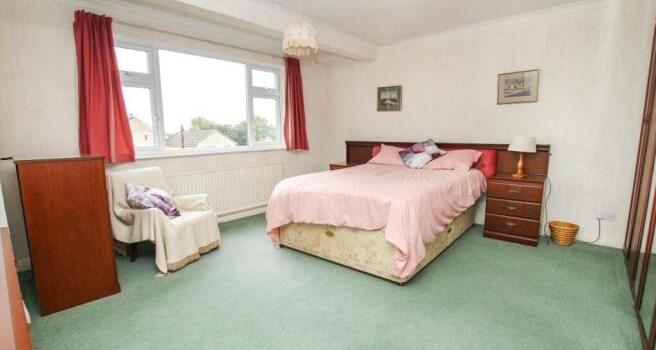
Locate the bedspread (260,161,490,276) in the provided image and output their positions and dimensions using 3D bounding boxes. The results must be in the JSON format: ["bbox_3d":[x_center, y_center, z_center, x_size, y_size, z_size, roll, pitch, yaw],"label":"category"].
[{"bbox_3d":[0.666,0.350,3.207,1.500,0.620,1.920,7,12,42],"label":"bedspread"}]

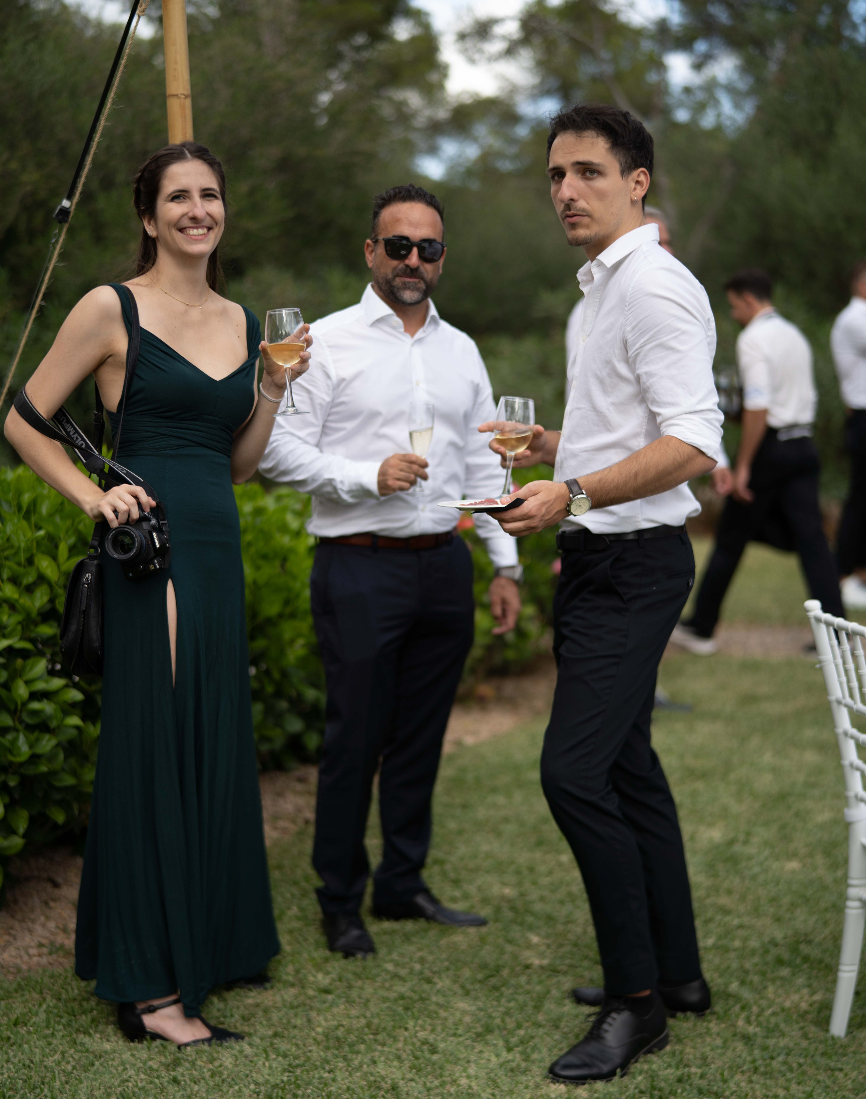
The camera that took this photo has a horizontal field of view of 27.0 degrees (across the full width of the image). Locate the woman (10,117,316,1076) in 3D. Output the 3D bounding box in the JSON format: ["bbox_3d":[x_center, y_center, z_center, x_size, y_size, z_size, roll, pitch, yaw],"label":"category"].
[{"bbox_3d":[-0.545,0.078,3.602,0.580,1.740,0.460,-5,8,-37],"label":"woman"}]

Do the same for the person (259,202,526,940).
[{"bbox_3d":[-0.092,0.041,4.098,0.580,1.698,0.420,-3,7,-20],"label":"person"}]

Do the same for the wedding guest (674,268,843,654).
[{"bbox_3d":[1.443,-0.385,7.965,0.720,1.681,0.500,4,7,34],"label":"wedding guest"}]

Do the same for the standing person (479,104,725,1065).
[{"bbox_3d":[0.328,0.068,3.429,0.460,1.780,0.500,-3,6,-18],"label":"standing person"}]

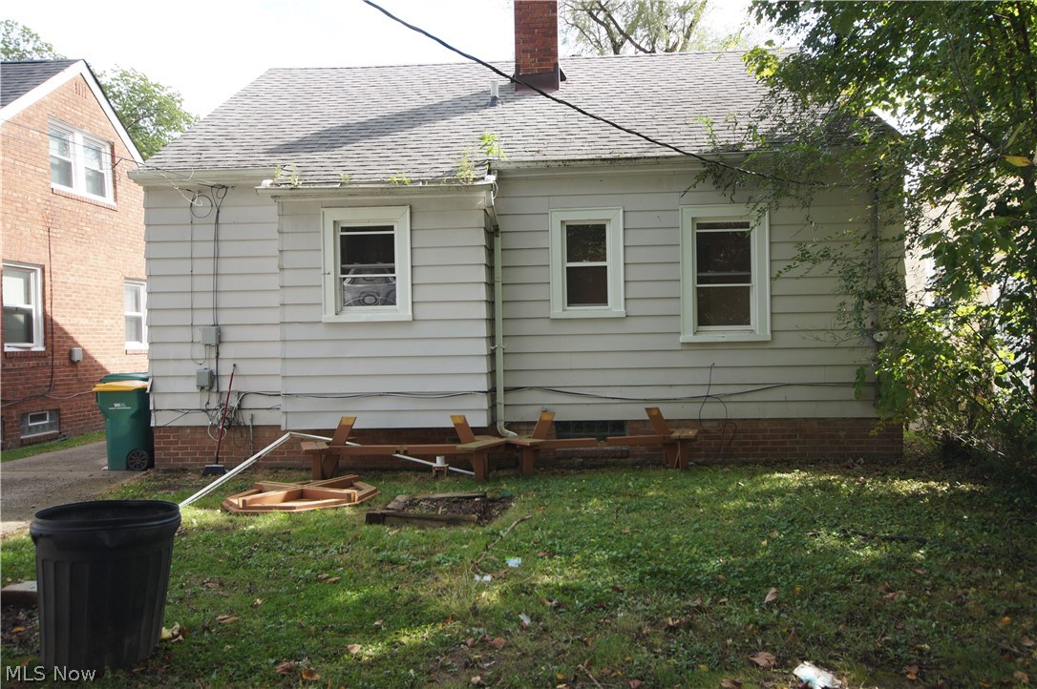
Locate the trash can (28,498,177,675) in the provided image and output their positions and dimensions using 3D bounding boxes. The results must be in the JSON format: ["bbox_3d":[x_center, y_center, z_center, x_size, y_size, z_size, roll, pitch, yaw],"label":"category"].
[{"bbox_3d":[-2.000,1.144,3.491,0.655,0.690,0.655,1,-3,0],"label":"trash can"}]

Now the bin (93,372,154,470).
[{"bbox_3d":[-4.820,0.995,9.070,0.740,1.060,0.630,-1,1,3],"label":"bin"}]

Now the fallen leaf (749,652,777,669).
[{"bbox_3d":[1.119,1.452,3.300,0.125,0.035,0.100,-1,1,18],"label":"fallen leaf"}]

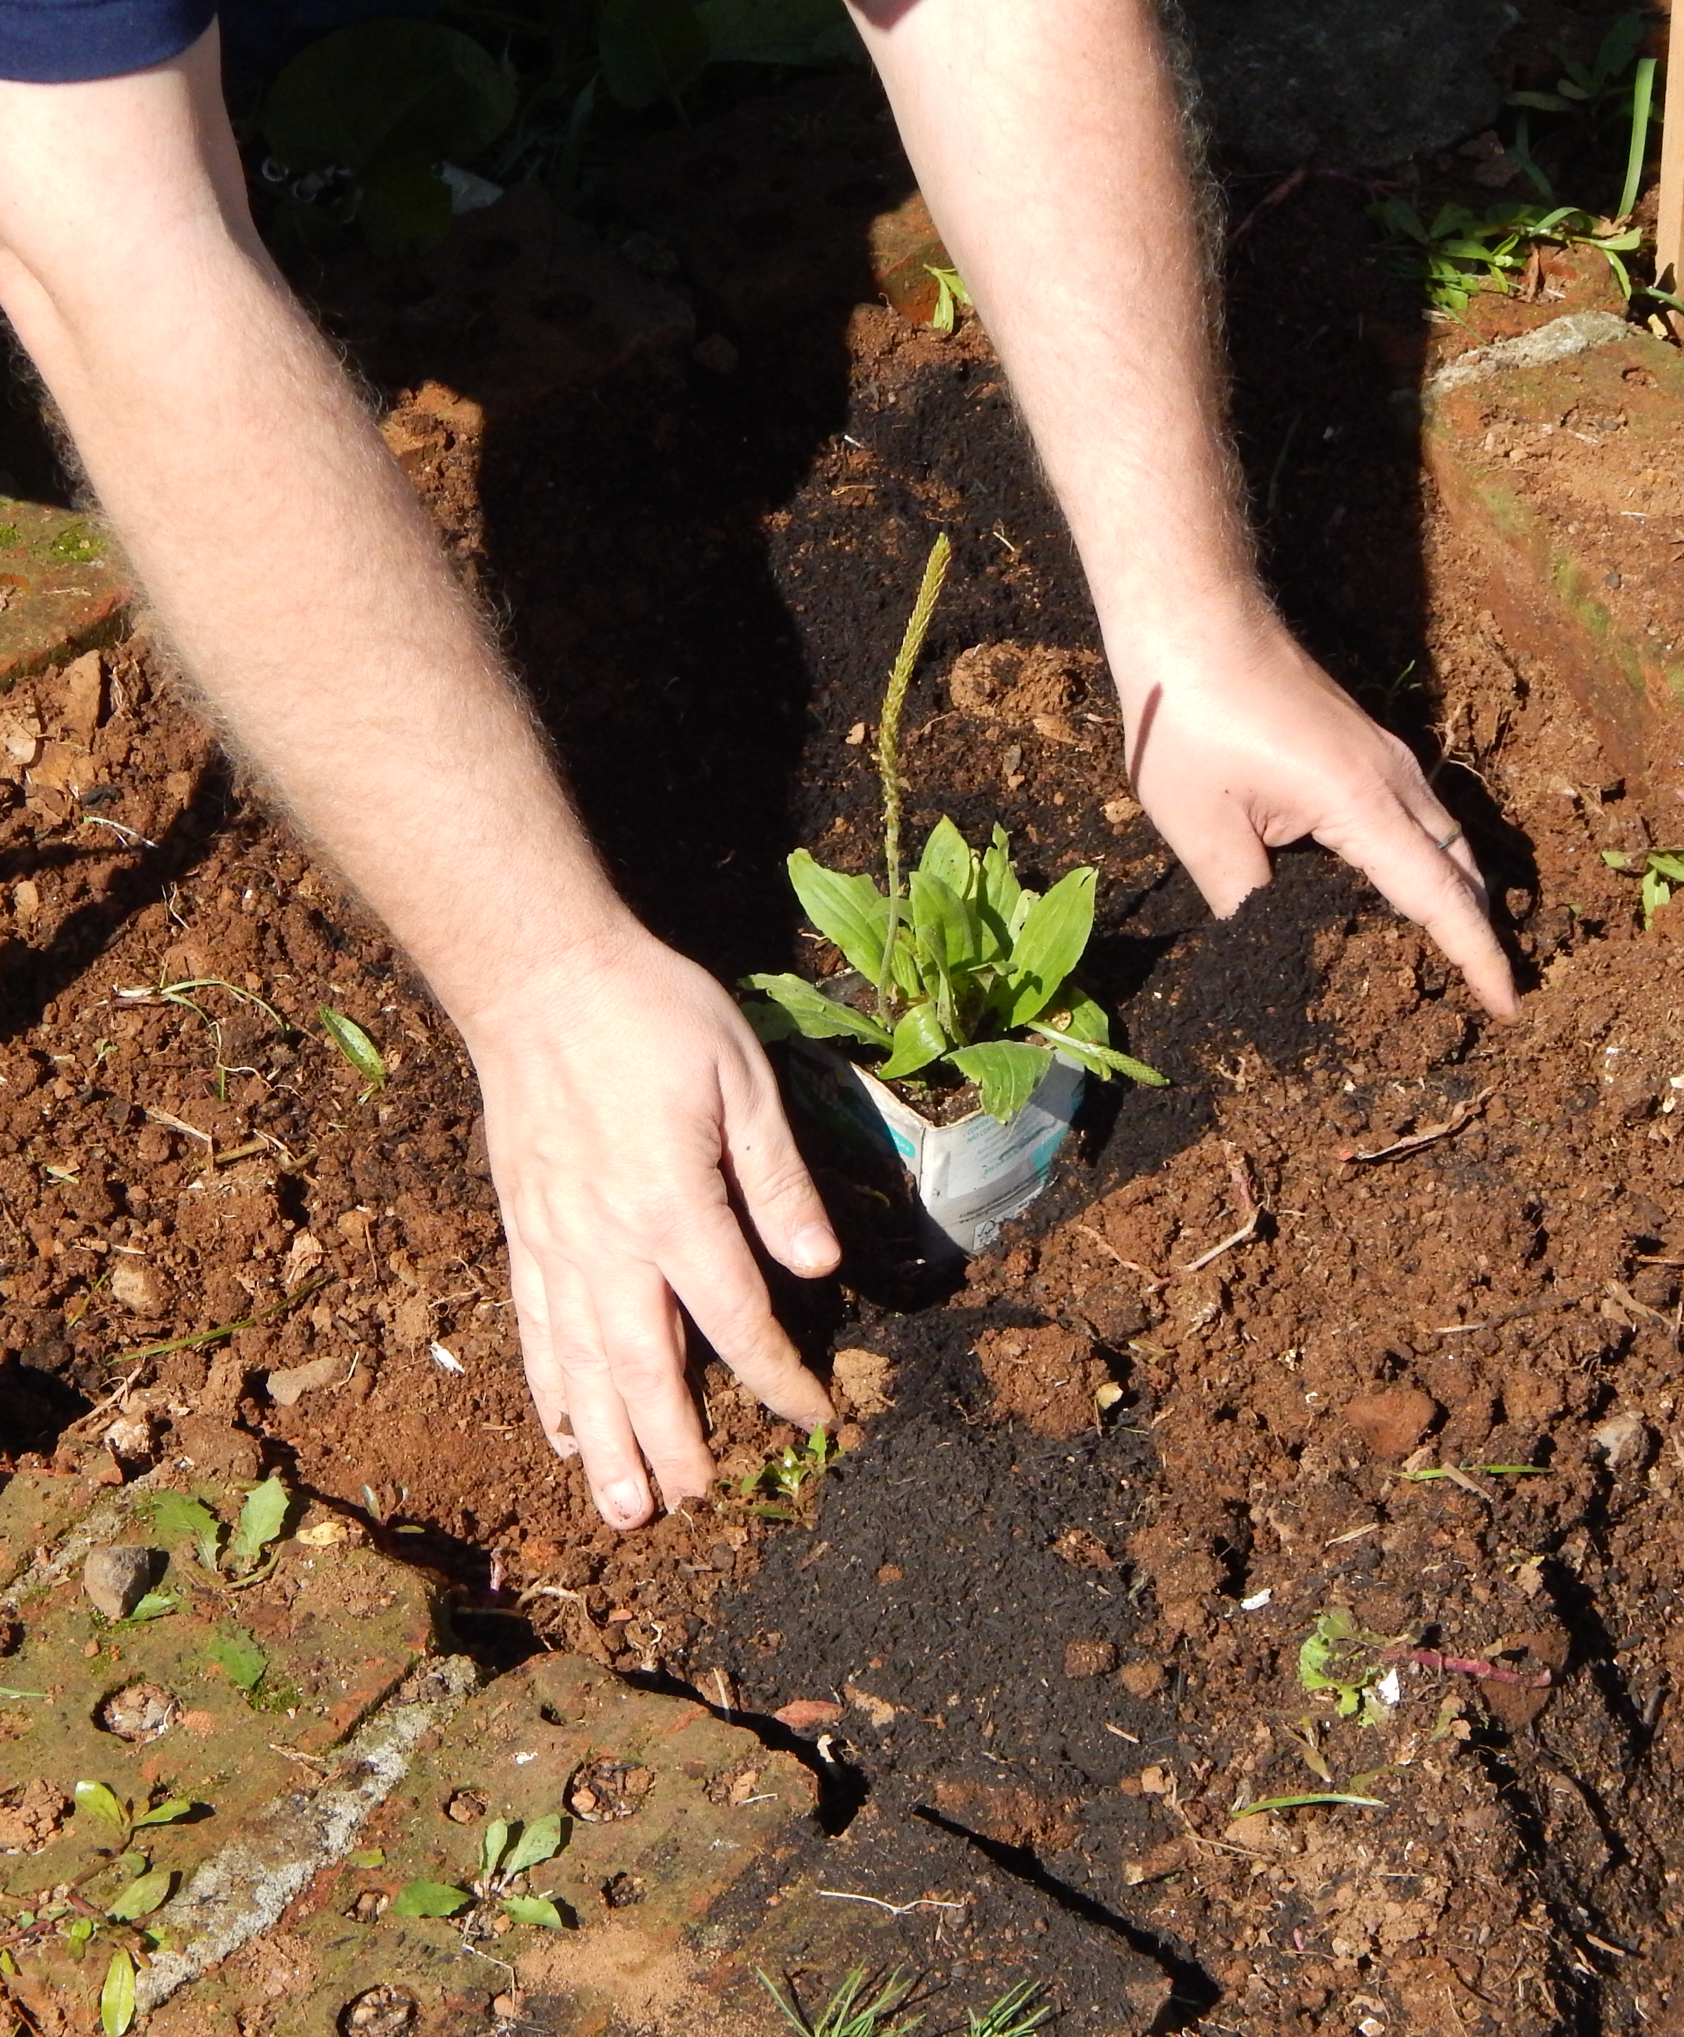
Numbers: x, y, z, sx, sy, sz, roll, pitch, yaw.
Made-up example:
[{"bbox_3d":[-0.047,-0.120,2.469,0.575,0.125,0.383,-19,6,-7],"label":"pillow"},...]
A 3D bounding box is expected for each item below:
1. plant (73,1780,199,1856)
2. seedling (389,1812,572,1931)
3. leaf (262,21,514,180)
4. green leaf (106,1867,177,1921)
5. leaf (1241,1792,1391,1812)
[{"bbox_3d":[-0.212,0.239,1.788,0.036,0.017,0.023,-2,39,0],"label":"plant"},{"bbox_3d":[-0.106,0.253,1.764,0.052,0.020,0.036,-2,39,0],"label":"seedling"},{"bbox_3d":[-0.188,-0.380,2.464,0.104,0.047,0.090,-2,39,0],"label":"leaf"},{"bbox_3d":[-0.208,0.259,1.766,0.012,0.006,0.026,23,45,28],"label":"green leaf"},{"bbox_3d":[0.146,0.244,1.857,0.047,0.006,0.006,-3,41,-4],"label":"leaf"}]

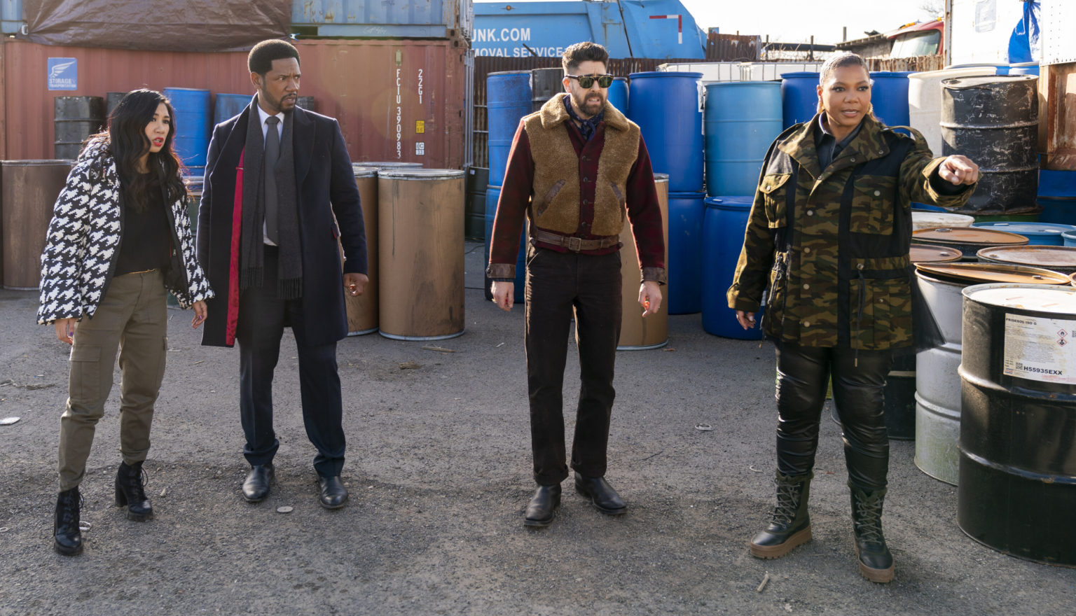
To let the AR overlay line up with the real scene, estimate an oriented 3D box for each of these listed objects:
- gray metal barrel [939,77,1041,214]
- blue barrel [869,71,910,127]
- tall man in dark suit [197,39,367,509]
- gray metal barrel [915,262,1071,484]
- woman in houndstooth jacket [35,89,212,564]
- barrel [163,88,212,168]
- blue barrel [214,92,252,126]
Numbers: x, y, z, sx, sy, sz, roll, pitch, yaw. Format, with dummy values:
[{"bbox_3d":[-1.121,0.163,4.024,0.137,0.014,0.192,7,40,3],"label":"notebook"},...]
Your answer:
[{"bbox_3d":[2.978,-1.072,6.500,0.590,0.880,0.590,0,9,0],"label":"gray metal barrel"},{"bbox_3d":[2.722,-1.370,7.650,0.580,0.900,0.580,0,11,0],"label":"blue barrel"},{"bbox_3d":[-1.042,-0.150,4.000,0.680,1.840,0.420,-1,10,-5],"label":"tall man in dark suit"},{"bbox_3d":[1.975,0.294,4.310,0.600,0.880,0.600,0,11,0],"label":"gray metal barrel"},{"bbox_3d":[-1.503,0.021,3.580,0.600,1.620,0.440,-10,15,-44],"label":"woman in houndstooth jacket"},{"bbox_3d":[-4.454,-2.297,12.500,0.585,0.930,0.585,0,9,0],"label":"barrel"},{"bbox_3d":[-3.798,-2.254,12.500,0.585,0.900,0.585,0,9,0],"label":"blue barrel"}]

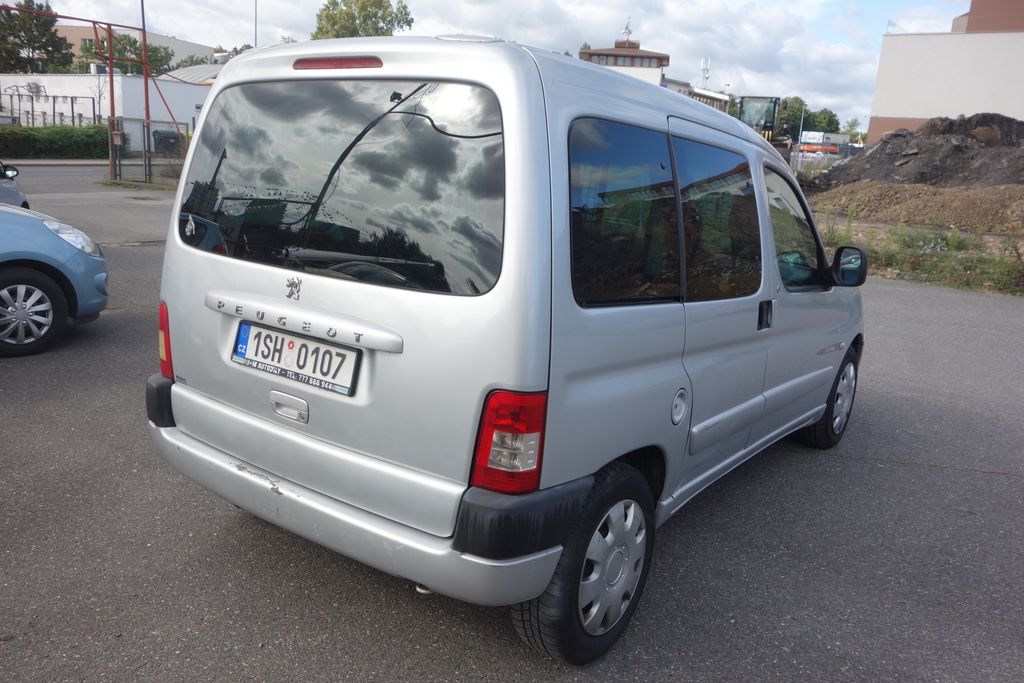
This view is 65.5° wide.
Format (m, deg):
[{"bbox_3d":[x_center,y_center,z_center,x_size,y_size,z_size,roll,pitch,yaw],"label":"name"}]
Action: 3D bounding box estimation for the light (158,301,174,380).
[{"bbox_3d":[-1.194,-0.003,2.744,0.180,0.265,0.100,11,14,35],"label":"light"}]

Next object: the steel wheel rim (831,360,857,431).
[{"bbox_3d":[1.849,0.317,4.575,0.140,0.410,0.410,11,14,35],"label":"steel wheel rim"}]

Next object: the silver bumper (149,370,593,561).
[{"bbox_3d":[-0.567,0.389,2.454,1.700,0.320,0.340,11,14,35],"label":"silver bumper"}]

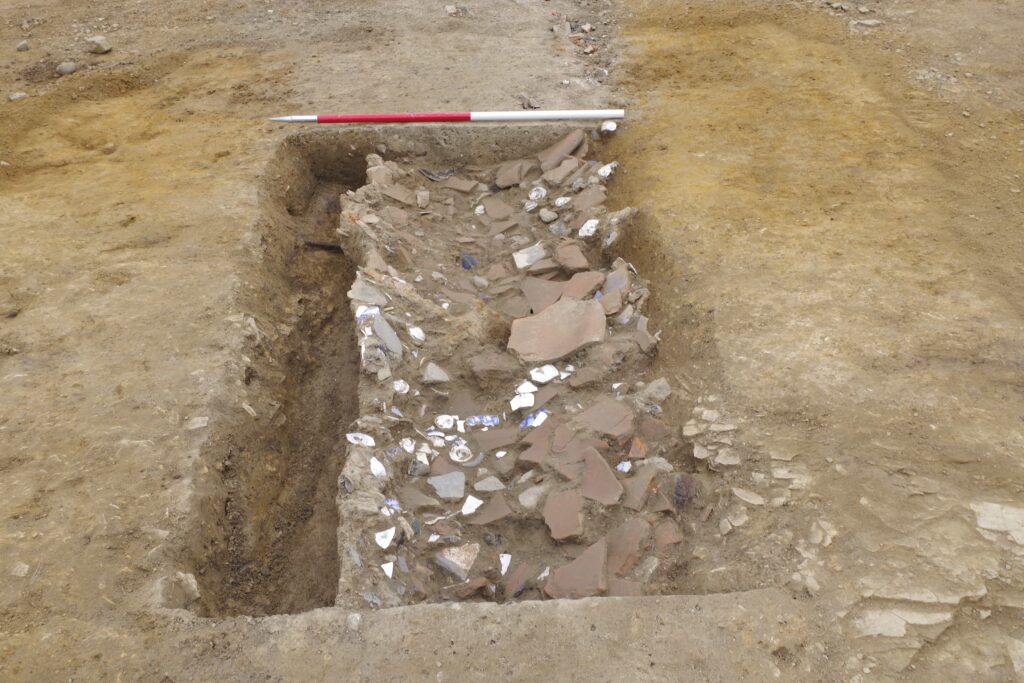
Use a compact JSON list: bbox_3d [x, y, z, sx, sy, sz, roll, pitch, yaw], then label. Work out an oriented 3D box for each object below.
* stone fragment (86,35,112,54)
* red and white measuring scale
[{"bbox_3d":[-1.549,-1.114,3.846,0.095,0.055,0.080,-15,40,-17],"label":"stone fragment"},{"bbox_3d":[-0.210,-0.732,3.340,1.155,0.029,0.029,-1,37,0],"label":"red and white measuring scale"}]

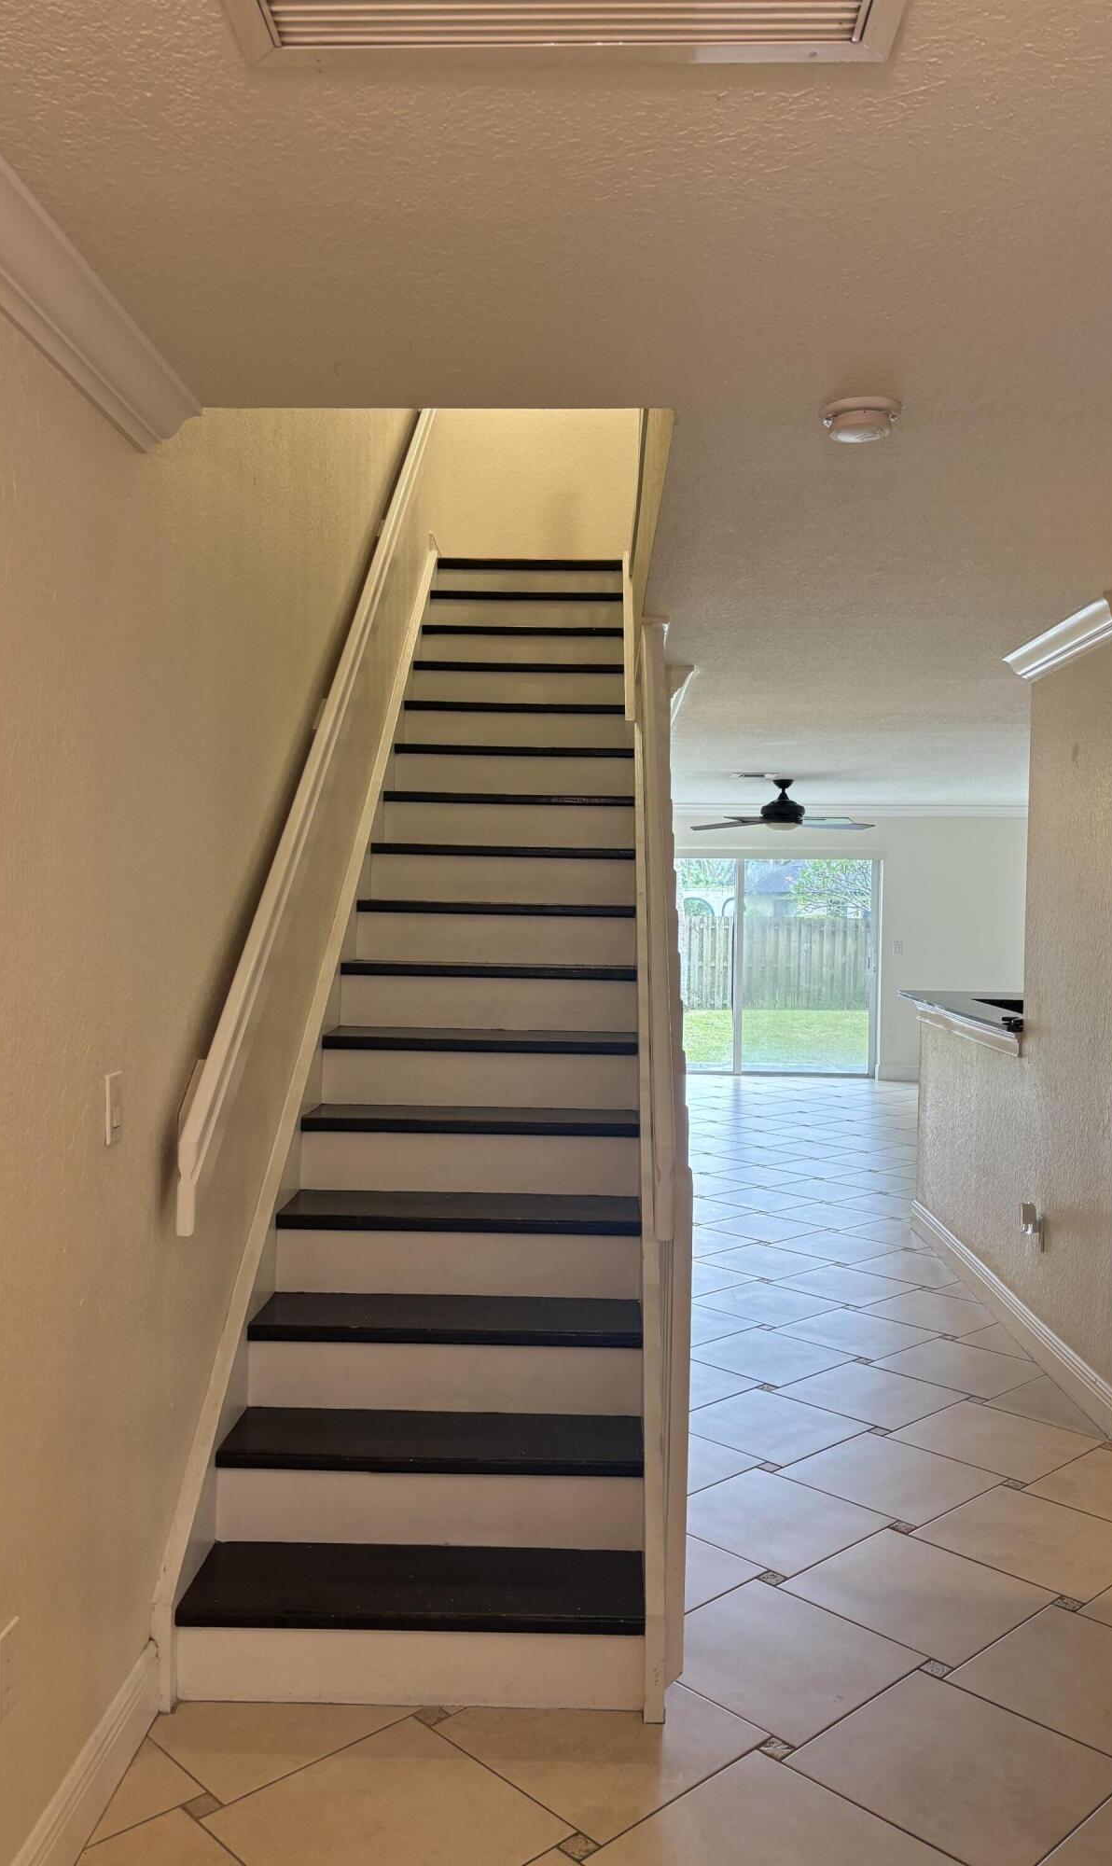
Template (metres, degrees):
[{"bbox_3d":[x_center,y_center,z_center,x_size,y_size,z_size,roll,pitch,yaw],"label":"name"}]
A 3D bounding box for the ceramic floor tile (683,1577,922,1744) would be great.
[{"bbox_3d":[0.451,1.498,2.899,0.454,0.010,0.454,0,2,-43],"label":"ceramic floor tile"}]

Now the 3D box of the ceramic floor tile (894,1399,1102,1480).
[{"bbox_3d":[1.261,1.463,4.036,0.447,0.010,0.447,0,2,-43],"label":"ceramic floor tile"}]

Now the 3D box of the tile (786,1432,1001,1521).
[{"bbox_3d":[0.901,1.467,3.770,0.448,0.010,0.448,0,2,-43],"label":"tile"}]

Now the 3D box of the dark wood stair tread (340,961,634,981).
[{"bbox_3d":[-0.195,0.117,4.318,0.894,0.035,0.267,1,1,2],"label":"dark wood stair tread"}]

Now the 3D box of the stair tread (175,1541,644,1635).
[{"bbox_3d":[-0.274,1.311,2.809,0.894,0.035,0.267,1,1,2],"label":"stair tread"}]

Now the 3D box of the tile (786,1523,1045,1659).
[{"bbox_3d":[0.805,1.467,3.107,0.448,0.012,0.448,0,2,-43],"label":"tile"}]

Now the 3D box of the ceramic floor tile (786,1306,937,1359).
[{"bbox_3d":[1.075,1.433,4.997,0.448,0.012,0.448,0,2,-43],"label":"ceramic floor tile"}]

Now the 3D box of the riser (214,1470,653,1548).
[{"bbox_3d":[-0.266,1.217,2.961,0.898,0.160,0.020,1,1,2],"label":"riser"}]

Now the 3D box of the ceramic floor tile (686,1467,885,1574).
[{"bbox_3d":[0.544,1.485,3.542,0.454,0.010,0.454,0,2,-43],"label":"ceramic floor tile"}]

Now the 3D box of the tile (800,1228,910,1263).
[{"bbox_3d":[1.261,1.417,6.304,0.447,0.010,0.447,0,2,-43],"label":"tile"}]

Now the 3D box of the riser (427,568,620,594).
[{"bbox_3d":[-0.118,-1.594,6.473,0.851,0.165,0.022,1,1,2],"label":"riser"}]

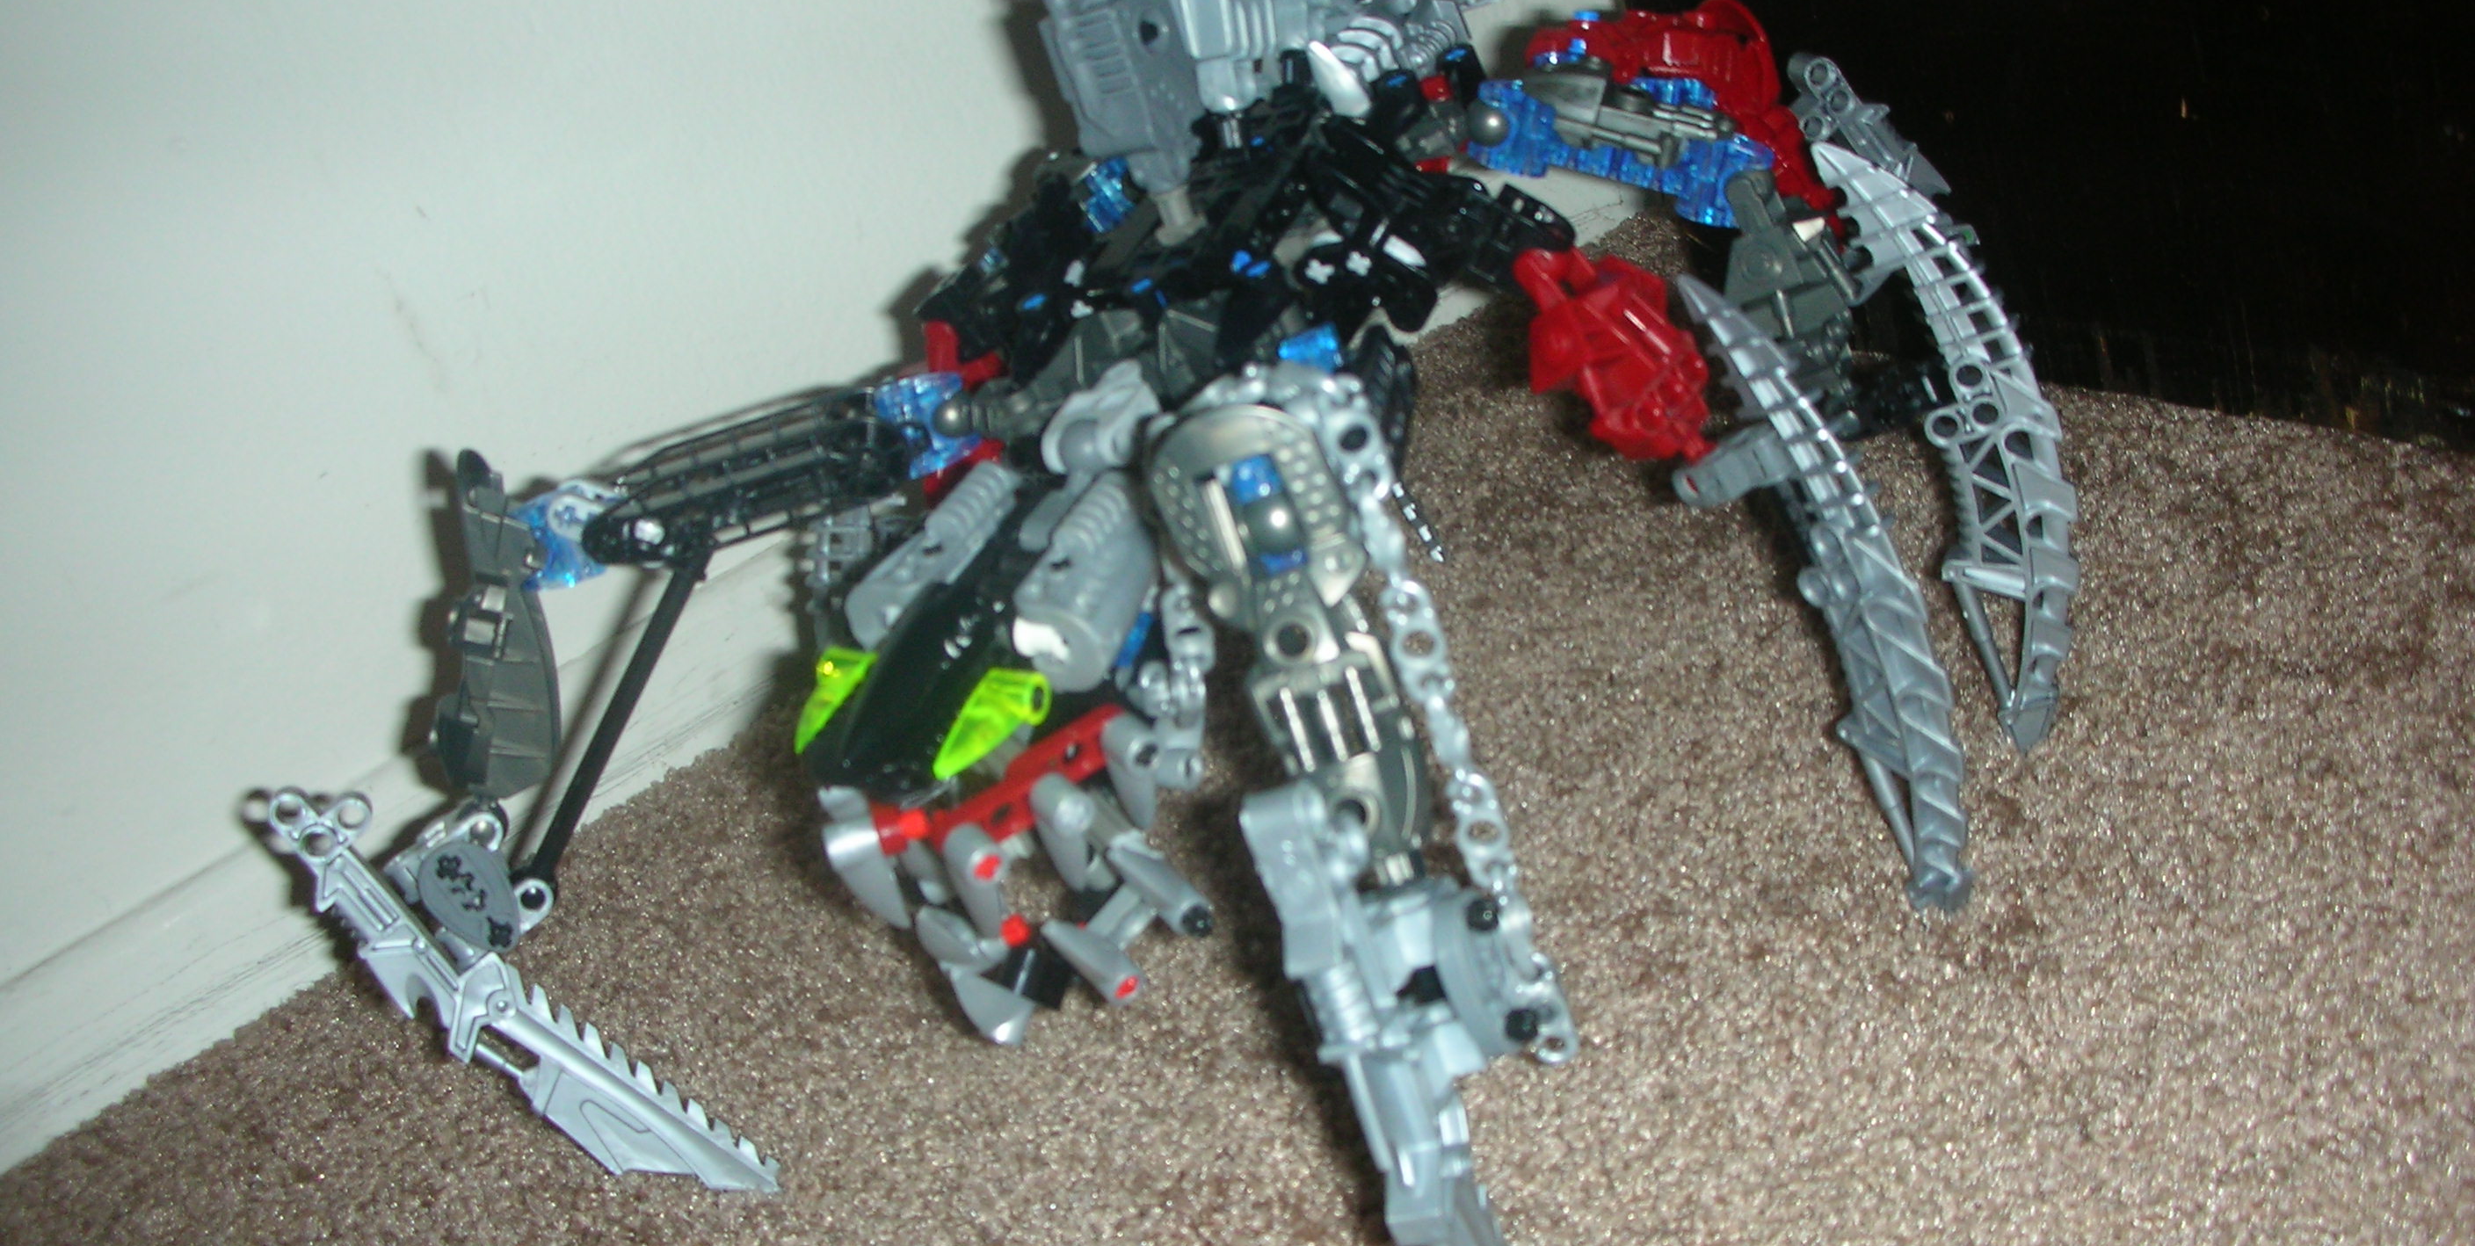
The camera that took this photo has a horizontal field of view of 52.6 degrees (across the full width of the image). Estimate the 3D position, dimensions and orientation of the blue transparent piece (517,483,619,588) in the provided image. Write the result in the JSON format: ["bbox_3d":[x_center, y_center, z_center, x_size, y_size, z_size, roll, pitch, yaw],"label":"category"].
[{"bbox_3d":[-0.128,-0.017,0.478,0.017,0.021,0.019,0,16,39],"label":"blue transparent piece"}]

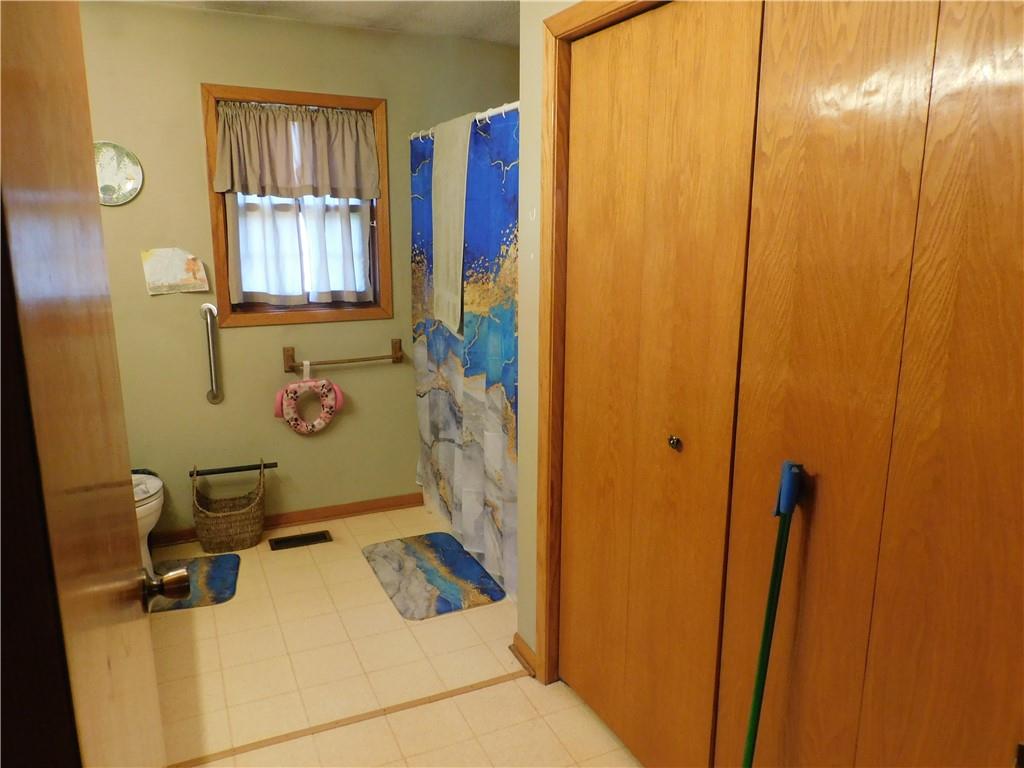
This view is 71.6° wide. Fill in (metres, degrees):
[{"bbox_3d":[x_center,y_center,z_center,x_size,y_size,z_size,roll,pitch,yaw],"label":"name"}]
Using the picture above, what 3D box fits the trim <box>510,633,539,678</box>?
[{"bbox_3d":[0.047,0.954,2.522,0.022,0.064,0.200,-5,12,-25],"label":"trim"}]

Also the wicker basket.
[{"bbox_3d":[-1.369,0.583,3.450,0.325,0.420,0.215,-5,12,-25],"label":"wicker basket"}]

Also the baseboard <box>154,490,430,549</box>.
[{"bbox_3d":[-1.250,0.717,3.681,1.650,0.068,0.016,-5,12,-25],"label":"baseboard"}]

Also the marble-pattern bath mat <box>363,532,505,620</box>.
[{"bbox_3d":[-0.381,0.840,3.219,0.448,0.013,0.755,-5,12,-25],"label":"marble-pattern bath mat"}]

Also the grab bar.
[{"bbox_3d":[-1.429,-0.139,3.390,0.075,0.480,0.076,-5,12,-25],"label":"grab bar"}]

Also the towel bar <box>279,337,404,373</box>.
[{"bbox_3d":[-0.853,-0.142,3.666,0.612,0.126,0.080,-5,12,-25],"label":"towel bar"}]

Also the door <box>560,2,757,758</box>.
[{"bbox_3d":[0.341,0.075,1.906,0.035,2.008,0.750,-5,12,-25],"label":"door"}]

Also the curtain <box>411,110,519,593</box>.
[{"bbox_3d":[-0.220,-0.216,3.188,0.120,1.870,1.410,-5,12,-25],"label":"curtain"}]

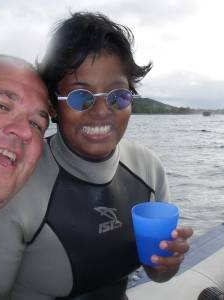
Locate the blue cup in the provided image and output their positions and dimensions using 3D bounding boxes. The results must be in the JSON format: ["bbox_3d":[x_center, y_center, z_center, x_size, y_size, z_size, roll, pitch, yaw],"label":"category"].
[{"bbox_3d":[0.073,0.144,0.744,0.079,0.088,0.079,0,12,0],"label":"blue cup"}]

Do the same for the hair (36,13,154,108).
[{"bbox_3d":[-0.034,-0.174,0.855,0.208,0.200,0.215,-1,6,-14],"label":"hair"}]

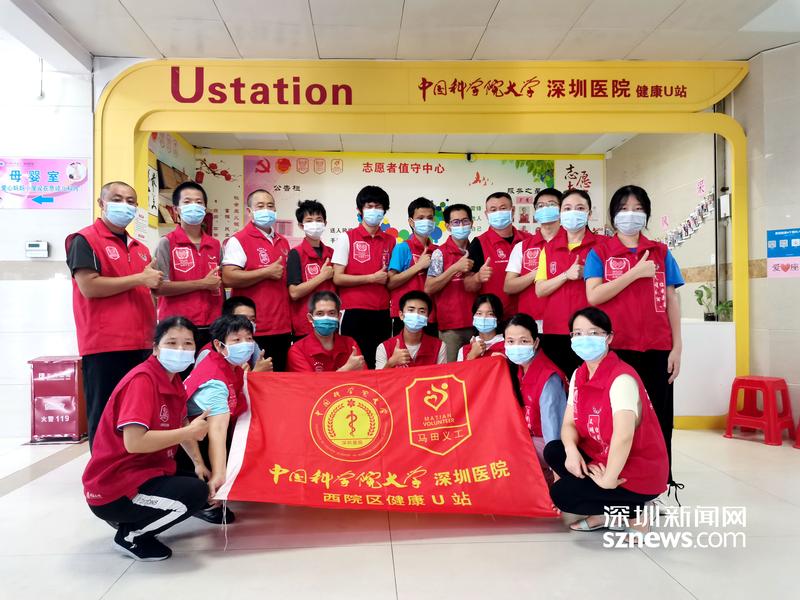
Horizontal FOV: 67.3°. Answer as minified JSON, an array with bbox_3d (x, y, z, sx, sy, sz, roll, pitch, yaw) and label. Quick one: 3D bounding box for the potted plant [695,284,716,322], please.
[{"bbox_3d":[2.593,0.013,5.100,0.180,0.320,0.160,0,-1,0],"label":"potted plant"}]

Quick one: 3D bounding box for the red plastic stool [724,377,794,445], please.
[{"bbox_3d":[2.635,0.786,4.390,0.340,0.440,0.340,0,0,-38],"label":"red plastic stool"}]

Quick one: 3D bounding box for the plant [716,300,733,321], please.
[{"bbox_3d":[2.686,0.082,4.950,0.180,0.200,0.170,0,-1,0],"label":"plant"}]

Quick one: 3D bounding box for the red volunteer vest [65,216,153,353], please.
[{"bbox_3d":[-1.387,-0.060,2.900,0.440,0.640,0.290,1,-1,-43],"label":"red volunteer vest"}]

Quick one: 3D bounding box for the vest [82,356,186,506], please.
[{"bbox_3d":[-1.096,0.543,2.480,0.280,0.580,0.400,18,8,29],"label":"vest"}]

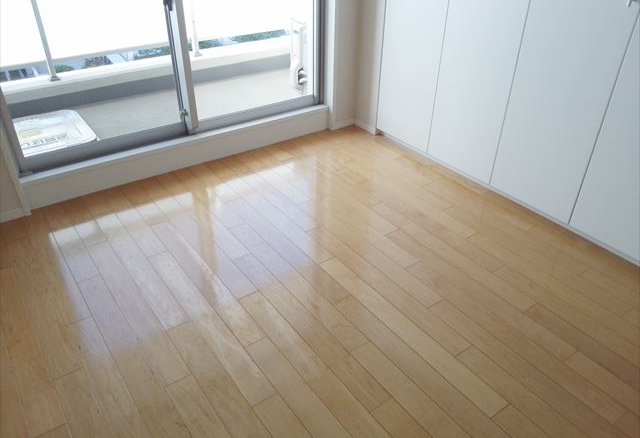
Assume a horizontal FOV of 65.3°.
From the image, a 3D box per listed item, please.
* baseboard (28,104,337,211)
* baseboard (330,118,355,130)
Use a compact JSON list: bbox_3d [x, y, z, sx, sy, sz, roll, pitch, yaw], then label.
[{"bbox_3d":[-0.680,-0.384,2.811,1.769,0.146,0.030,-20,38,-29],"label":"baseboard"},{"bbox_3d":[0.155,-0.626,3.282,0.174,0.052,0.018,-20,38,-29],"label":"baseboard"}]

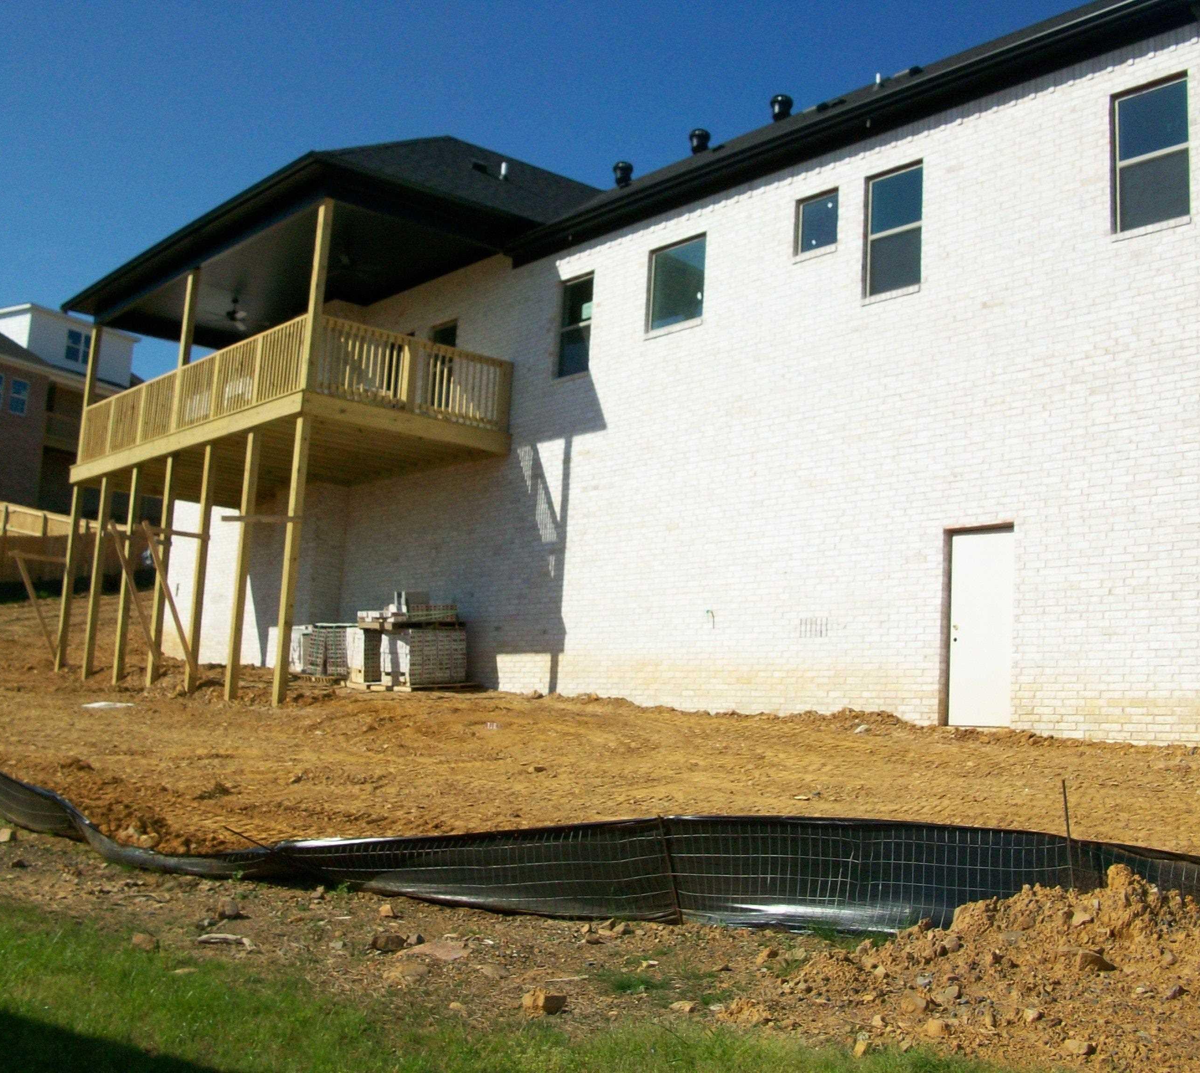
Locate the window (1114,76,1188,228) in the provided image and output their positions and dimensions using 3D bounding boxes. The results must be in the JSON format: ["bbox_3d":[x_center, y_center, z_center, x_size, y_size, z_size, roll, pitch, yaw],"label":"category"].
[{"bbox_3d":[5.431,-3.743,13.787,0.110,1.520,0.870,10,-10,-39],"label":"window"}]

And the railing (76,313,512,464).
[{"bbox_3d":[-5.679,-1.998,24.226,3.541,1.111,9.404,10,-10,-39],"label":"railing"}]

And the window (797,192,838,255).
[{"bbox_3d":[2.691,-3.834,17.207,0.110,0.740,0.710,10,-10,-39],"label":"window"}]

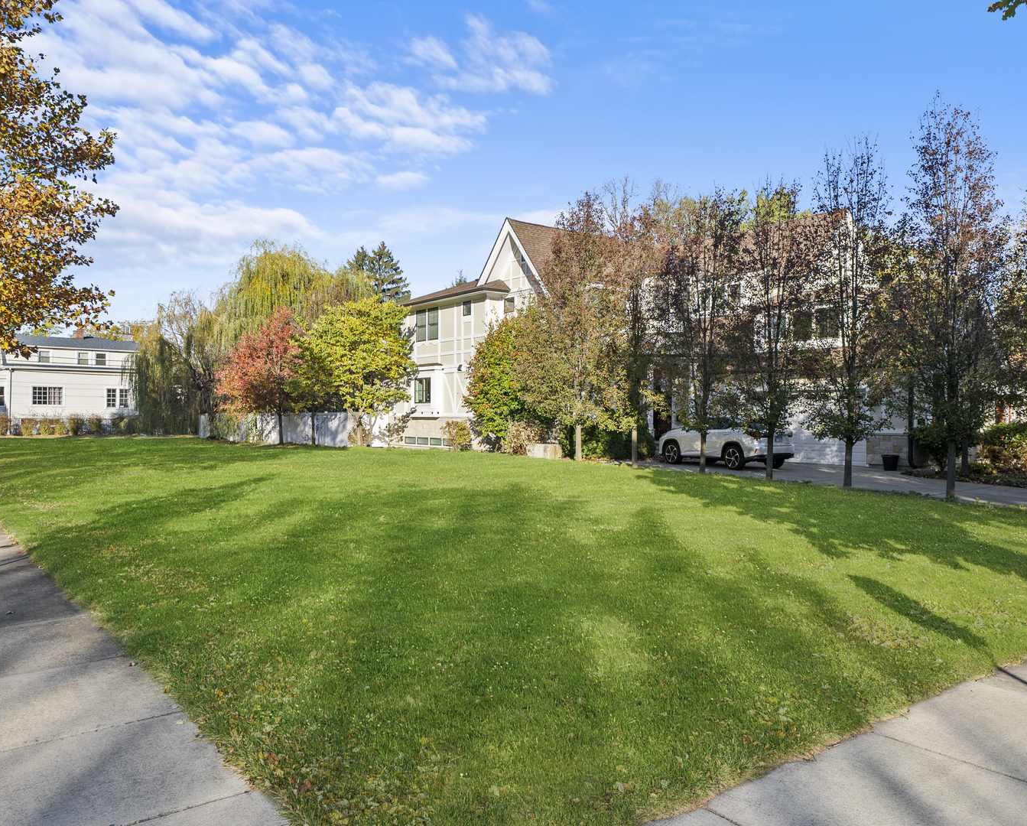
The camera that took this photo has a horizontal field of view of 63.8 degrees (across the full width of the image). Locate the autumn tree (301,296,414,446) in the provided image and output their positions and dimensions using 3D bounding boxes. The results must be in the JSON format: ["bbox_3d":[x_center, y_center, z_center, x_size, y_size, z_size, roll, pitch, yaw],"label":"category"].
[{"bbox_3d":[-8.365,-2.293,44.500,5.900,8.030,5.600,0,0,-11],"label":"autumn tree"}]

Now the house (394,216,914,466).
[{"bbox_3d":[6.900,-3.970,41.200,14.000,11.500,28.500,0,0,-38],"label":"house"}]

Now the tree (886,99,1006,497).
[{"bbox_3d":[9.392,-2.495,17.900,2.400,8.680,2.400,0,0,28],"label":"tree"}]

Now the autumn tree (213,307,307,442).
[{"bbox_3d":[-14.515,-2.133,47.300,5.000,7.810,5.000,0,0,-17],"label":"autumn tree"}]

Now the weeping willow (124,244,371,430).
[{"bbox_3d":[-19.290,-5.552,60.000,16.500,14.050,13.000,0,0,-18],"label":"weeping willow"}]

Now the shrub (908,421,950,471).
[{"bbox_3d":[13.195,1.059,26.200,1.300,1.570,1.300,0,0,27],"label":"shrub"}]

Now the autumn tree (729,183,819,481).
[{"bbox_3d":[7.414,-2.357,23.400,2.500,8.500,2.500,0,0,18],"label":"autumn tree"}]

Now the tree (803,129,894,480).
[{"bbox_3d":[8.425,-2.534,20.700,2.200,8.750,2.200,0,0,22],"label":"tree"}]

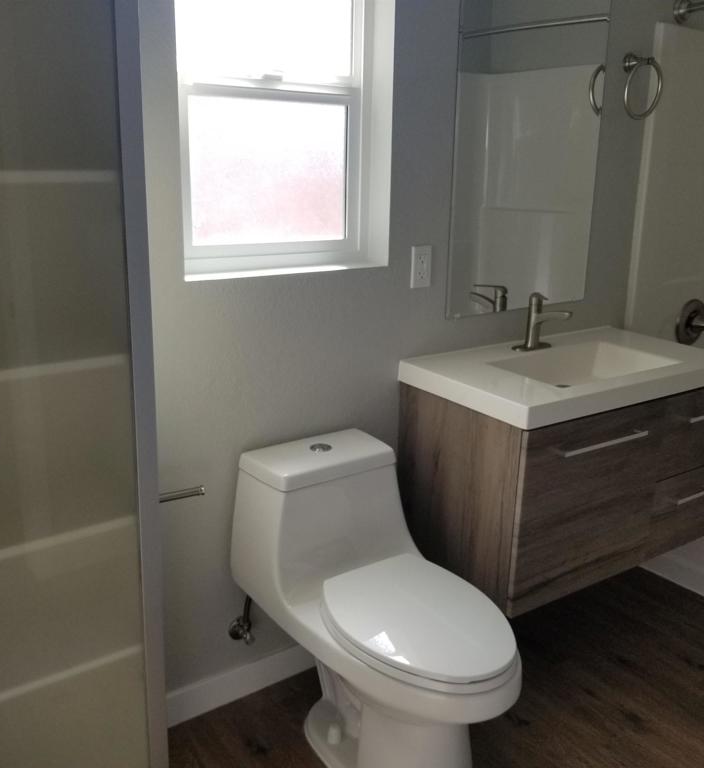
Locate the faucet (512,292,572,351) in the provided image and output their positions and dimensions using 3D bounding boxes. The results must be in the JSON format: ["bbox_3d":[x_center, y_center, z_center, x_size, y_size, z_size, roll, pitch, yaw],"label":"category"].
[{"bbox_3d":[0.595,-0.182,2.334,0.148,0.170,0.172,-10,19,-33],"label":"faucet"}]

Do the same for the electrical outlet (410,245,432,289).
[{"bbox_3d":[0.200,-0.329,2.167,0.070,0.116,0.008,-10,19,-33],"label":"electrical outlet"}]

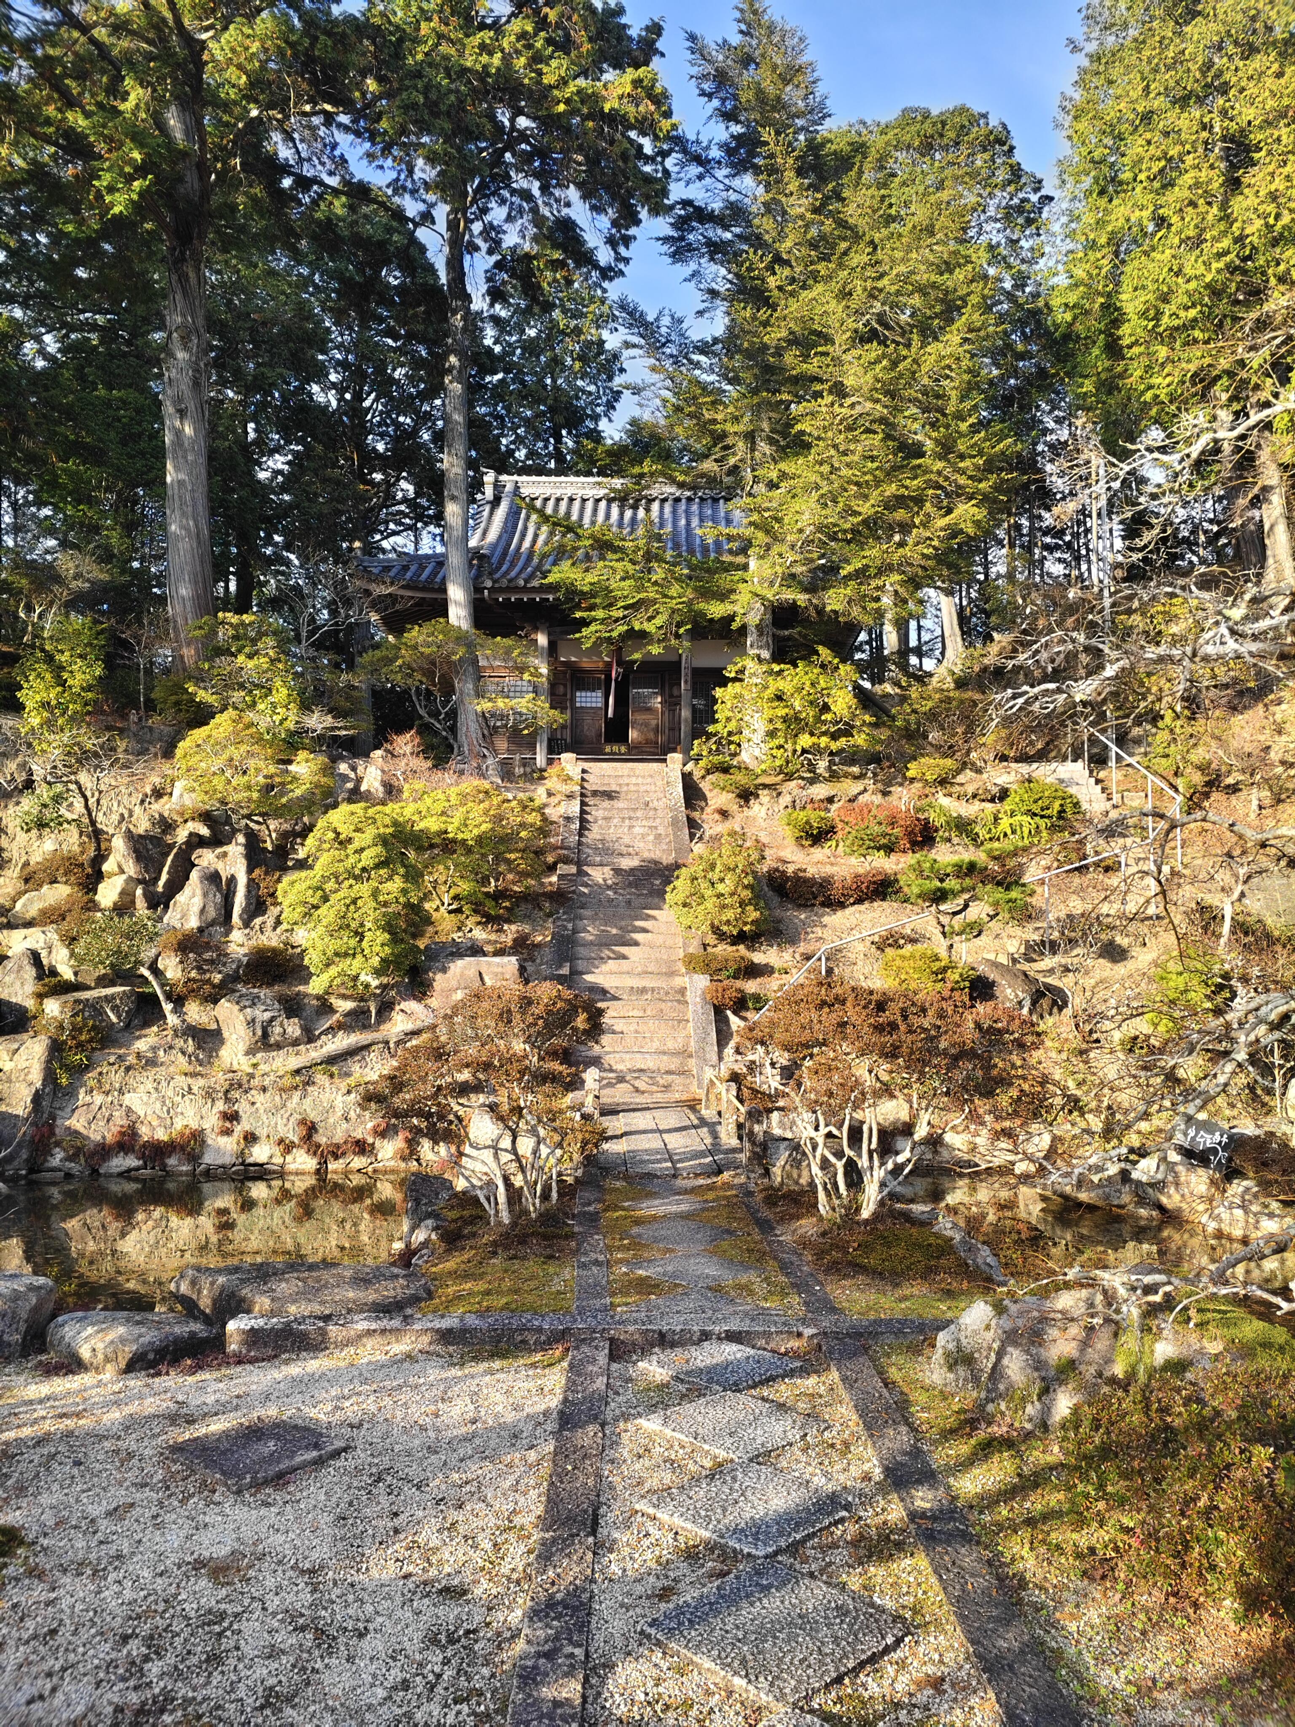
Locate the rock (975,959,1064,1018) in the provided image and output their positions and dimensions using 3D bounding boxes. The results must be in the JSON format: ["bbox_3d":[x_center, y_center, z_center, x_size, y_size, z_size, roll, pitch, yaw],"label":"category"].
[{"bbox_3d":[4.677,1.605,16.500,1.222,0.781,0.900,0,-1,0],"label":"rock"}]

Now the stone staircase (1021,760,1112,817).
[{"bbox_3d":[6.260,-1.117,19.700,1.150,0.950,1.400,0,-5,0],"label":"stone staircase"}]

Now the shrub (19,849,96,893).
[{"bbox_3d":[-7.120,0.106,15.700,0.840,0.539,0.800,0,-4,-3],"label":"shrub"}]

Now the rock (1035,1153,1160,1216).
[{"bbox_3d":[4.232,3.020,12.200,1.153,0.589,0.750,0,-1,0],"label":"rock"}]

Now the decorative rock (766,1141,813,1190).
[{"bbox_3d":[0.972,2.064,8.900,0.310,0.340,0.330,0,-5,0],"label":"decorative rock"}]

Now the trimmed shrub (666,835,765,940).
[{"bbox_3d":[0.972,0.346,18.500,1.402,1.459,1.400,0,-1,0],"label":"trimmed shrub"}]

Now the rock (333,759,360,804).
[{"bbox_3d":[-5.103,-1.396,22.000,0.478,0.752,0.500,0,-1,0],"label":"rock"}]

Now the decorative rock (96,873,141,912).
[{"bbox_3d":[-7.104,0.398,17.400,0.611,0.522,0.550,0,-1,0],"label":"decorative rock"}]

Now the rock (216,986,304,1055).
[{"bbox_3d":[-3.841,1.565,12.900,0.850,0.660,0.750,0,-4,-3],"label":"rock"}]

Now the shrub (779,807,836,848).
[{"bbox_3d":[2.635,-0.584,21.200,0.919,0.612,0.850,0,-1,0],"label":"shrub"}]

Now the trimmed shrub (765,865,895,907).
[{"bbox_3d":[2.222,0.280,15.900,1.556,0.529,0.750,0,-4,-3],"label":"trimmed shrub"}]

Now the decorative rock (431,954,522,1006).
[{"bbox_3d":[-2.118,1.465,16.100,1.128,0.664,0.750,0,-1,0],"label":"decorative rock"}]

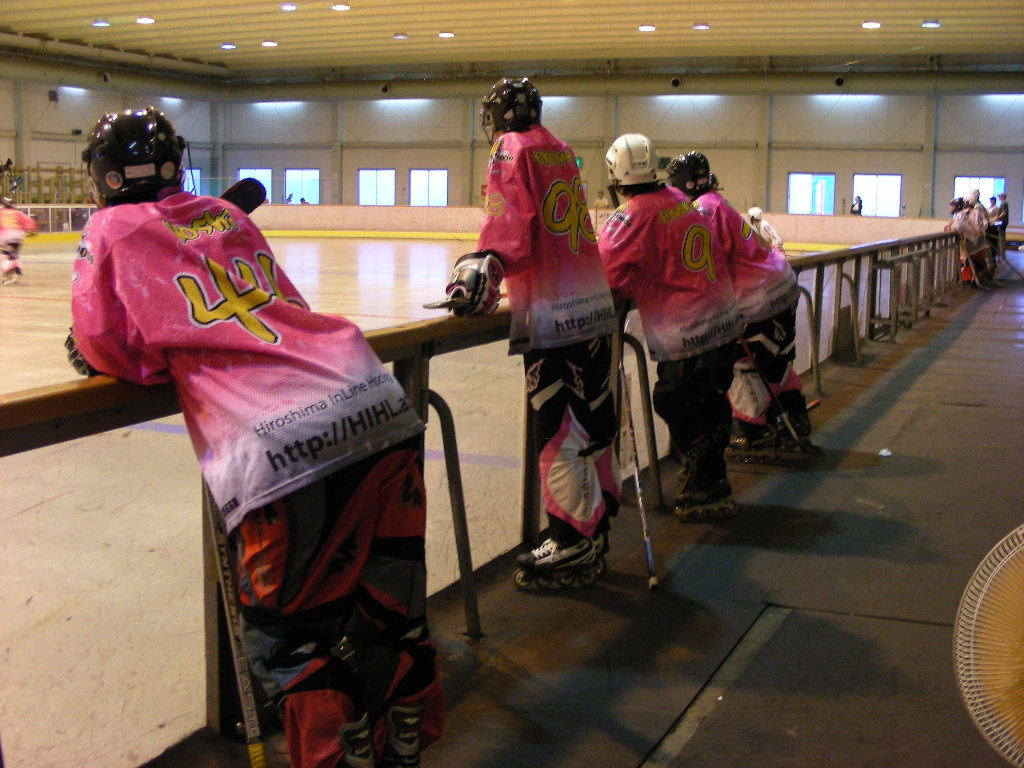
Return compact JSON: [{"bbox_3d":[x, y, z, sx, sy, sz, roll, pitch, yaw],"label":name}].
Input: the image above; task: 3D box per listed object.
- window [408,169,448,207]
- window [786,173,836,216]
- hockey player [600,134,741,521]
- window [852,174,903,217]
[{"bbox_3d":[-3.419,-8.026,53.299,1.720,1.500,0.120,4,9,23],"label":"window"},{"bbox_3d":[10.861,-6.911,47.282,1.720,1.500,0.120,4,9,23],"label":"window"},{"bbox_3d":[0.767,-0.316,6.327,0.600,1.760,0.550,-6,11,-42],"label":"hockey player"},{"bbox_3d":[13.031,-6.707,46.372,1.720,1.500,0.120,4,9,23],"label":"window"}]

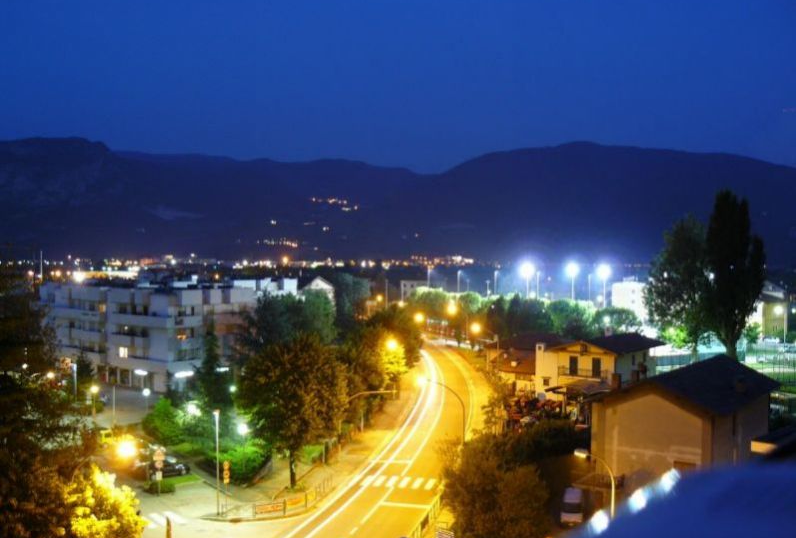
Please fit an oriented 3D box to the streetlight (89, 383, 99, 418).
[{"bbox_3d":[-30.980,13.720,84.309,0.550,3.600,0.550,0,1,0],"label":"streetlight"}]

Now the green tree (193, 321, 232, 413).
[{"bbox_3d":[-18.664,10.442,83.239,4.100,10.200,4.100,0,1,0],"label":"green tree"}]

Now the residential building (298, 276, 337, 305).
[{"bbox_3d":[-23.543,7.797,245.146,11.000,11.400,12.000,0,1,-6],"label":"residential building"}]

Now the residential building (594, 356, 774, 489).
[{"bbox_3d":[23.496,12.239,67.007,10.200,9.100,18.200,1,1,37],"label":"residential building"}]

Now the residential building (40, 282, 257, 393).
[{"bbox_3d":[-36.831,8.645,122.858,36.000,13.400,16.000,1,1,43],"label":"residential building"}]

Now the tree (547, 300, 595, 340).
[{"bbox_3d":[29.658,9.694,142.237,8.000,9.200,8.000,0,1,0],"label":"tree"}]

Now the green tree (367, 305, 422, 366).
[{"bbox_3d":[-0.516,10.255,122.169,8.200,10.200,8.200,0,1,0],"label":"green tree"}]

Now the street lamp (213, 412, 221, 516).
[{"bbox_3d":[-11.920,12.701,54.481,0.400,6.900,0.600,1,2,37],"label":"street lamp"}]

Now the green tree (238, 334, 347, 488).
[{"bbox_3d":[-7.770,10.364,60.933,7.800,11.300,7.600,0,1,0],"label":"green tree"}]

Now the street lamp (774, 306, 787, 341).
[{"bbox_3d":[74.998,11.051,162.185,1.600,7.400,0.450,0,1,-9],"label":"street lamp"}]

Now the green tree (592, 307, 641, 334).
[{"bbox_3d":[38.824,10.828,147.180,8.000,8.300,7.800,0,1,0],"label":"green tree"}]

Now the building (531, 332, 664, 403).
[{"bbox_3d":[24.400,11.403,99.263,10.900,7.600,12.400,1,2,42],"label":"building"}]

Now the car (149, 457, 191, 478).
[{"bbox_3d":[-18.032,15.496,65.242,3.800,1.420,1.680,-1,1,-30],"label":"car"}]

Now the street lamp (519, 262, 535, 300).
[{"bbox_3d":[33.395,6.260,215.119,2.000,15.380,1.000,0,1,9],"label":"street lamp"}]

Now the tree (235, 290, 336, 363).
[{"bbox_3d":[-13.090,9.191,98.150,11.500,13.050,10.500,0,1,0],"label":"tree"}]

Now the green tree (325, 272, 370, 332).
[{"bbox_3d":[-10.084,7.308,165.192,9.200,13.000,9.000,0,1,0],"label":"green tree"}]

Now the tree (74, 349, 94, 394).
[{"bbox_3d":[-36.486,12.367,96.283,2.400,5.800,2.400,0,1,0],"label":"tree"}]

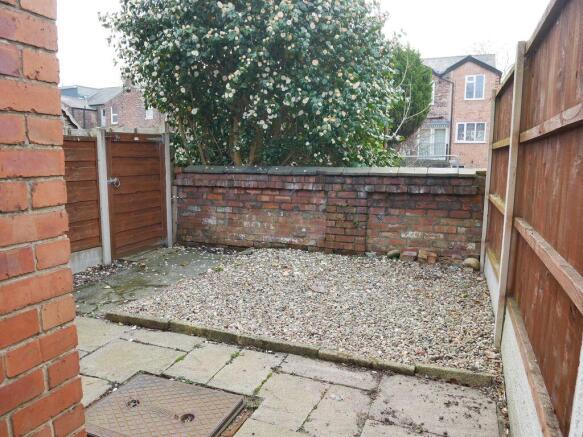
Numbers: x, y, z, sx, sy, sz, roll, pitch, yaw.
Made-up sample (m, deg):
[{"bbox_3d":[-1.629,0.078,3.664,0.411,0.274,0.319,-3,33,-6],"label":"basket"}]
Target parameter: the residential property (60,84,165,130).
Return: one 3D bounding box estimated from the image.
[{"bbox_3d":[-14.216,-6.269,31.487,8.500,7.300,7.500,3,7,21],"label":"residential property"}]

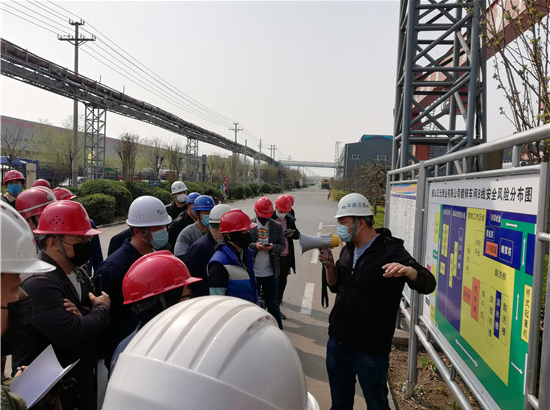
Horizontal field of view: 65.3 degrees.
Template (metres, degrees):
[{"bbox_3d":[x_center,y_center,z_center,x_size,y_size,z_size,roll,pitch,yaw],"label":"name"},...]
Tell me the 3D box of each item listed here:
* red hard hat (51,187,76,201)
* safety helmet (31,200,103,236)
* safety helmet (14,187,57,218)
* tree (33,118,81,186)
[{"bbox_3d":[-2.274,-0.113,4.600,0.290,0.160,0.220,-3,1,18],"label":"red hard hat"},{"bbox_3d":[-0.929,0.063,1.920,0.285,0.150,0.220,1,3,-10],"label":"safety helmet"},{"bbox_3d":[-1.468,-0.003,2.650,0.280,0.160,0.220,-8,2,6],"label":"safety helmet"},{"bbox_3d":[-12.094,-2.293,23.967,2.700,5.090,2.700,2,3,6],"label":"tree"}]

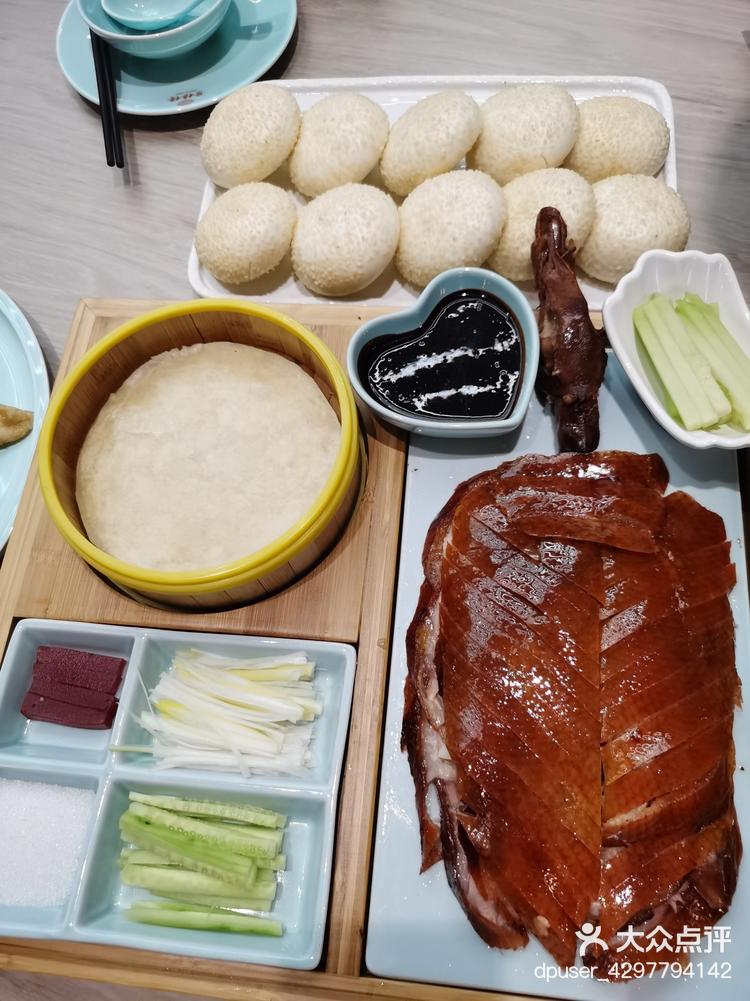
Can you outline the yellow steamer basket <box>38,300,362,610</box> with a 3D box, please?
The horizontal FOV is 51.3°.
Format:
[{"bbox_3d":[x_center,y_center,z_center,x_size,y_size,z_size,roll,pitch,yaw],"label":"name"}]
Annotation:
[{"bbox_3d":[-0.096,-0.027,0.450,0.178,0.061,0.178,0,66,5],"label":"yellow steamer basket"}]

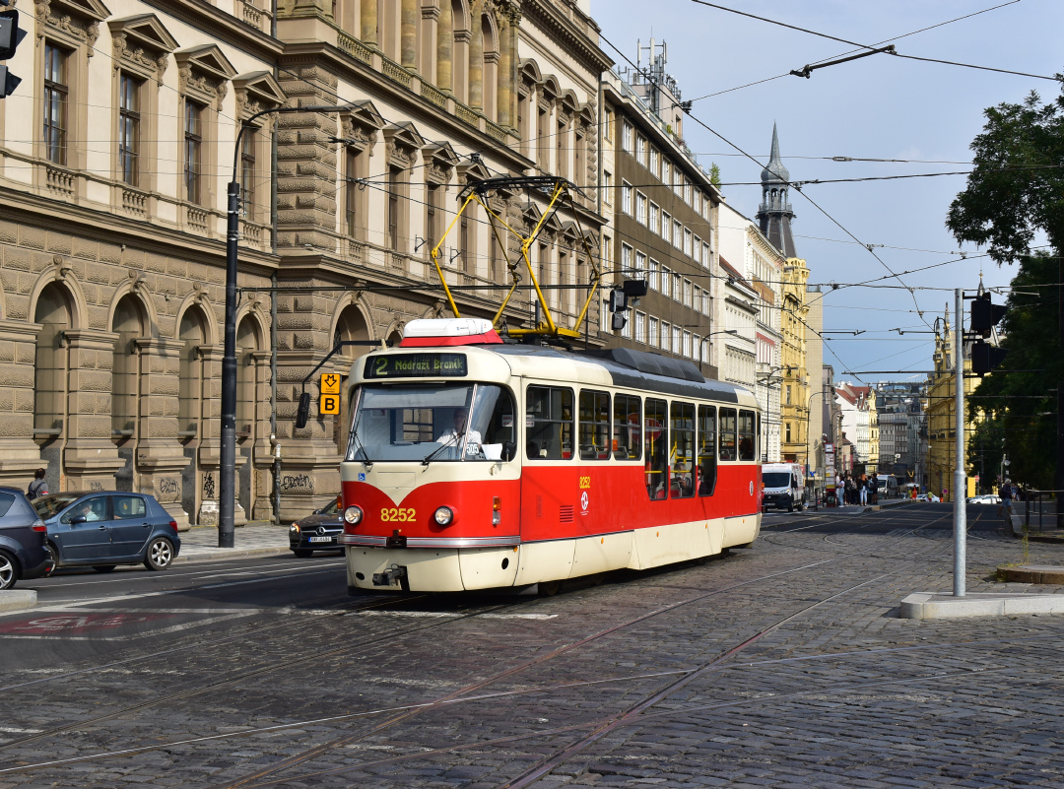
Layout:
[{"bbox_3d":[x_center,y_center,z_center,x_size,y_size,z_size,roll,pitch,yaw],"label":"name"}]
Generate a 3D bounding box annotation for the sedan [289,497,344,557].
[{"bbox_3d":[-3.180,2.660,35.900,1.850,1.440,4.700,-1,-2,24],"label":"sedan"}]

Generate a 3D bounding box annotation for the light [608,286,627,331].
[{"bbox_3d":[1.796,-1.745,34.500,0.380,0.880,0.420,2,-2,-38],"label":"light"}]

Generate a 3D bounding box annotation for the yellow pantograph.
[{"bbox_3d":[-0.157,-1.900,23.250,1.900,2.230,2.900,0,-2,21],"label":"yellow pantograph"}]

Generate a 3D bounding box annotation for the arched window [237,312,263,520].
[{"bbox_3d":[-8.892,0.710,52.500,0.450,6.300,1.950,0,-2,16],"label":"arched window"}]

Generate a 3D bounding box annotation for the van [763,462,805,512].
[{"bbox_3d":[12.500,4.680,85.300,2.100,2.500,5.700,0,-2,15],"label":"van"}]

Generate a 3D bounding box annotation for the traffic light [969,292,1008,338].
[{"bbox_3d":[5.471,-0.949,20.050,0.420,0.540,0.450,0,-2,8],"label":"traffic light"}]

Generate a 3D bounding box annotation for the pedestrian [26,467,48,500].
[{"bbox_3d":[-10.910,2.490,37.000,0.520,1.740,0.420,0,-2,20],"label":"pedestrian"}]

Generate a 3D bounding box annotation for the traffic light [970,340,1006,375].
[{"bbox_3d":[5.471,-0.430,20.050,0.420,0.420,0.360,0,-2,8],"label":"traffic light"}]

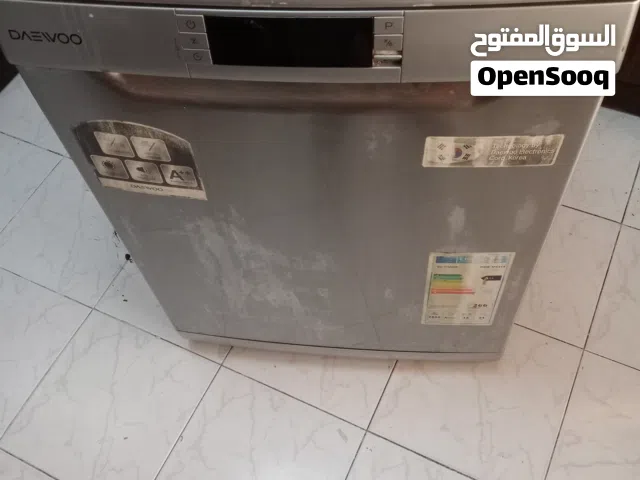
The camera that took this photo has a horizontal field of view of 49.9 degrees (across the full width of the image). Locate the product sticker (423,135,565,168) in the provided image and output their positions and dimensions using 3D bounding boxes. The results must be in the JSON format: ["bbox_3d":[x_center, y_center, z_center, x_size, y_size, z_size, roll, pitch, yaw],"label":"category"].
[{"bbox_3d":[0.185,-0.096,0.747,0.143,0.053,0.008,1,59,5],"label":"product sticker"}]

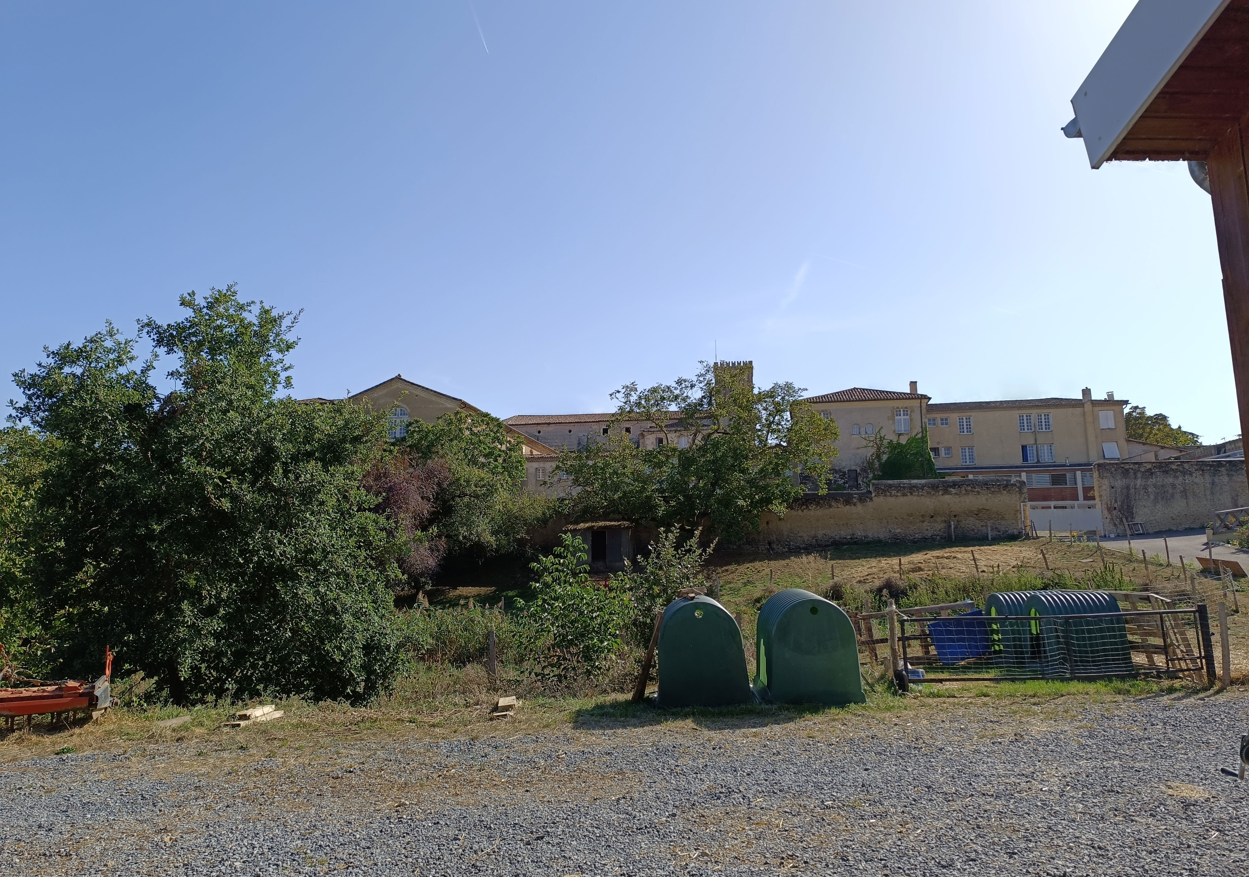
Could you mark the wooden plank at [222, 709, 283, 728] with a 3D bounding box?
[{"bbox_3d":[-4.141,3.160,9.749,0.180,0.055,0.826,-2,-10,10],"label":"wooden plank"}]

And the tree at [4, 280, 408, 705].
[{"bbox_3d":[-6.116,0.733,13.017,5.600,6.269,5.200,4,-10,-25],"label":"tree"}]

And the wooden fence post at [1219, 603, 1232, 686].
[{"bbox_3d":[8.852,3.045,12.831,0.115,1.230,0.115,3,-10,1],"label":"wooden fence post"}]

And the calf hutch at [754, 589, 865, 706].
[{"bbox_3d":[2.507,2.850,12.079,1.220,1.370,1.400,0,-9,0],"label":"calf hutch"}]

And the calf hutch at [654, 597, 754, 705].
[{"bbox_3d":[1.055,2.911,12.101,1.220,1.370,1.400,-1,-10,2],"label":"calf hutch"}]

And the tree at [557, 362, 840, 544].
[{"bbox_3d":[4.040,1.108,48.923,15.507,11.189,13.500,-1,-10,5],"label":"tree"}]

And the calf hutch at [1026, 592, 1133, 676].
[{"bbox_3d":[7.774,3.316,14.940,1.400,1.370,1.220,-1,-10,3],"label":"calf hutch"}]

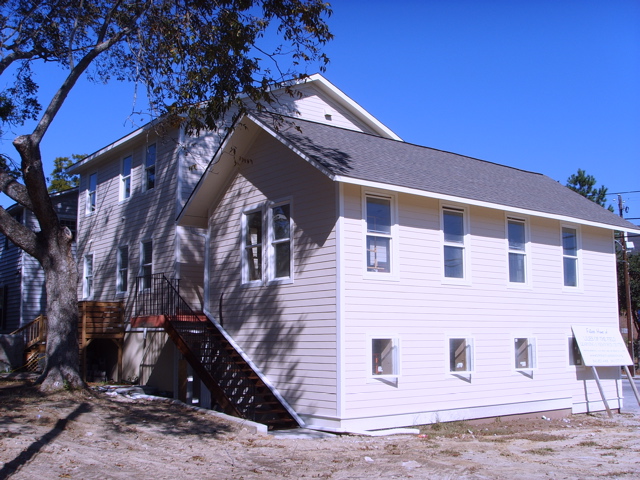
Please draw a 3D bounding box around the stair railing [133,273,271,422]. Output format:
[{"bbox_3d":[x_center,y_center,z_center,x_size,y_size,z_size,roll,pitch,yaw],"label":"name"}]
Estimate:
[{"bbox_3d":[-2.758,2.479,17.708,1.208,3.440,5.947,6,-10,-38],"label":"stair railing"}]

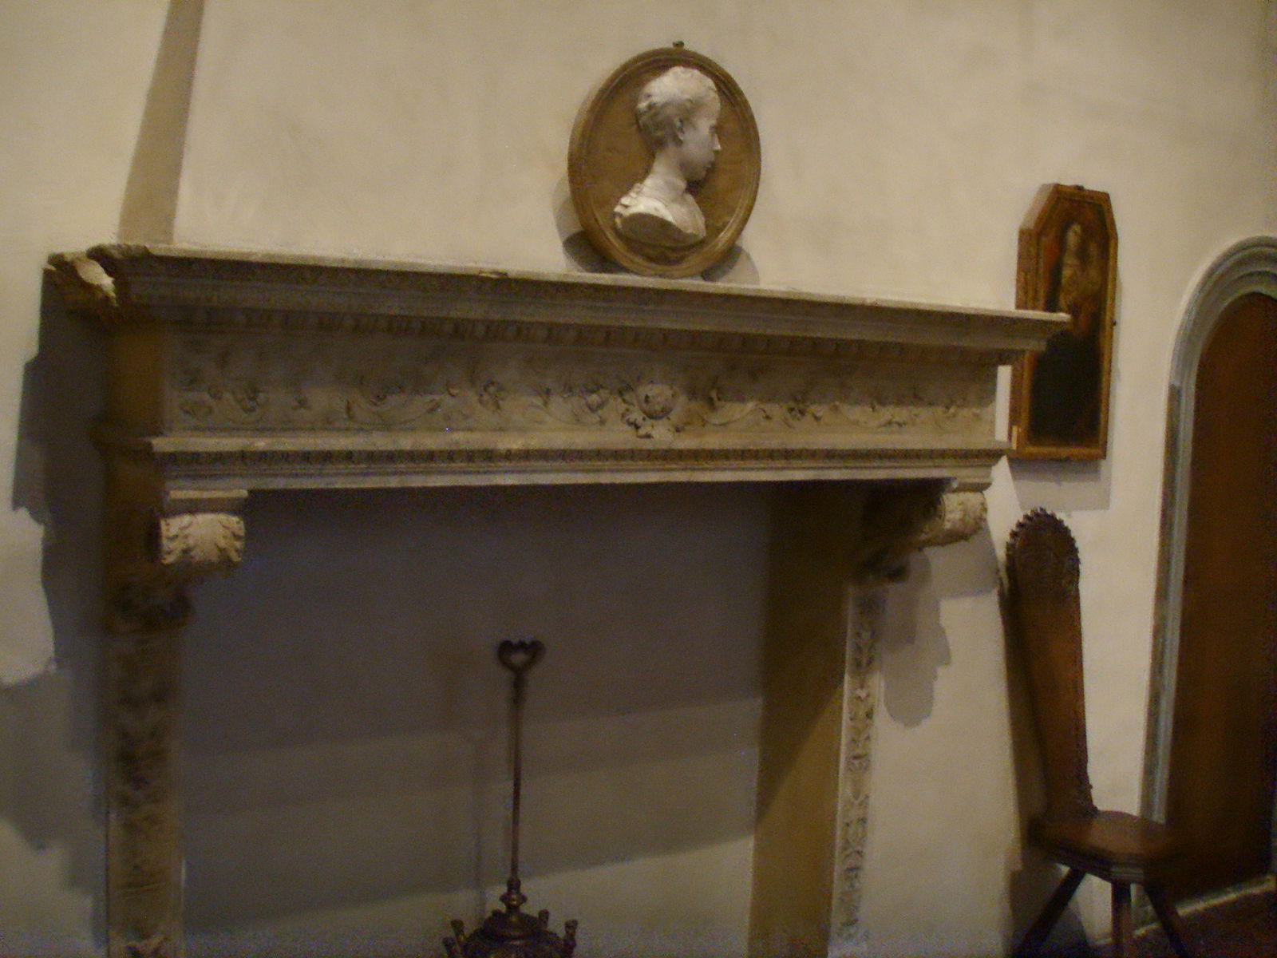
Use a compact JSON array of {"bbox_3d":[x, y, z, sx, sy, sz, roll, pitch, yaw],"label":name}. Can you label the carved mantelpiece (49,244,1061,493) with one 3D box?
[{"bbox_3d":[-0.026,-0.183,2.732,2.031,0.360,0.452,-1,5,-34],"label":"carved mantelpiece"}]

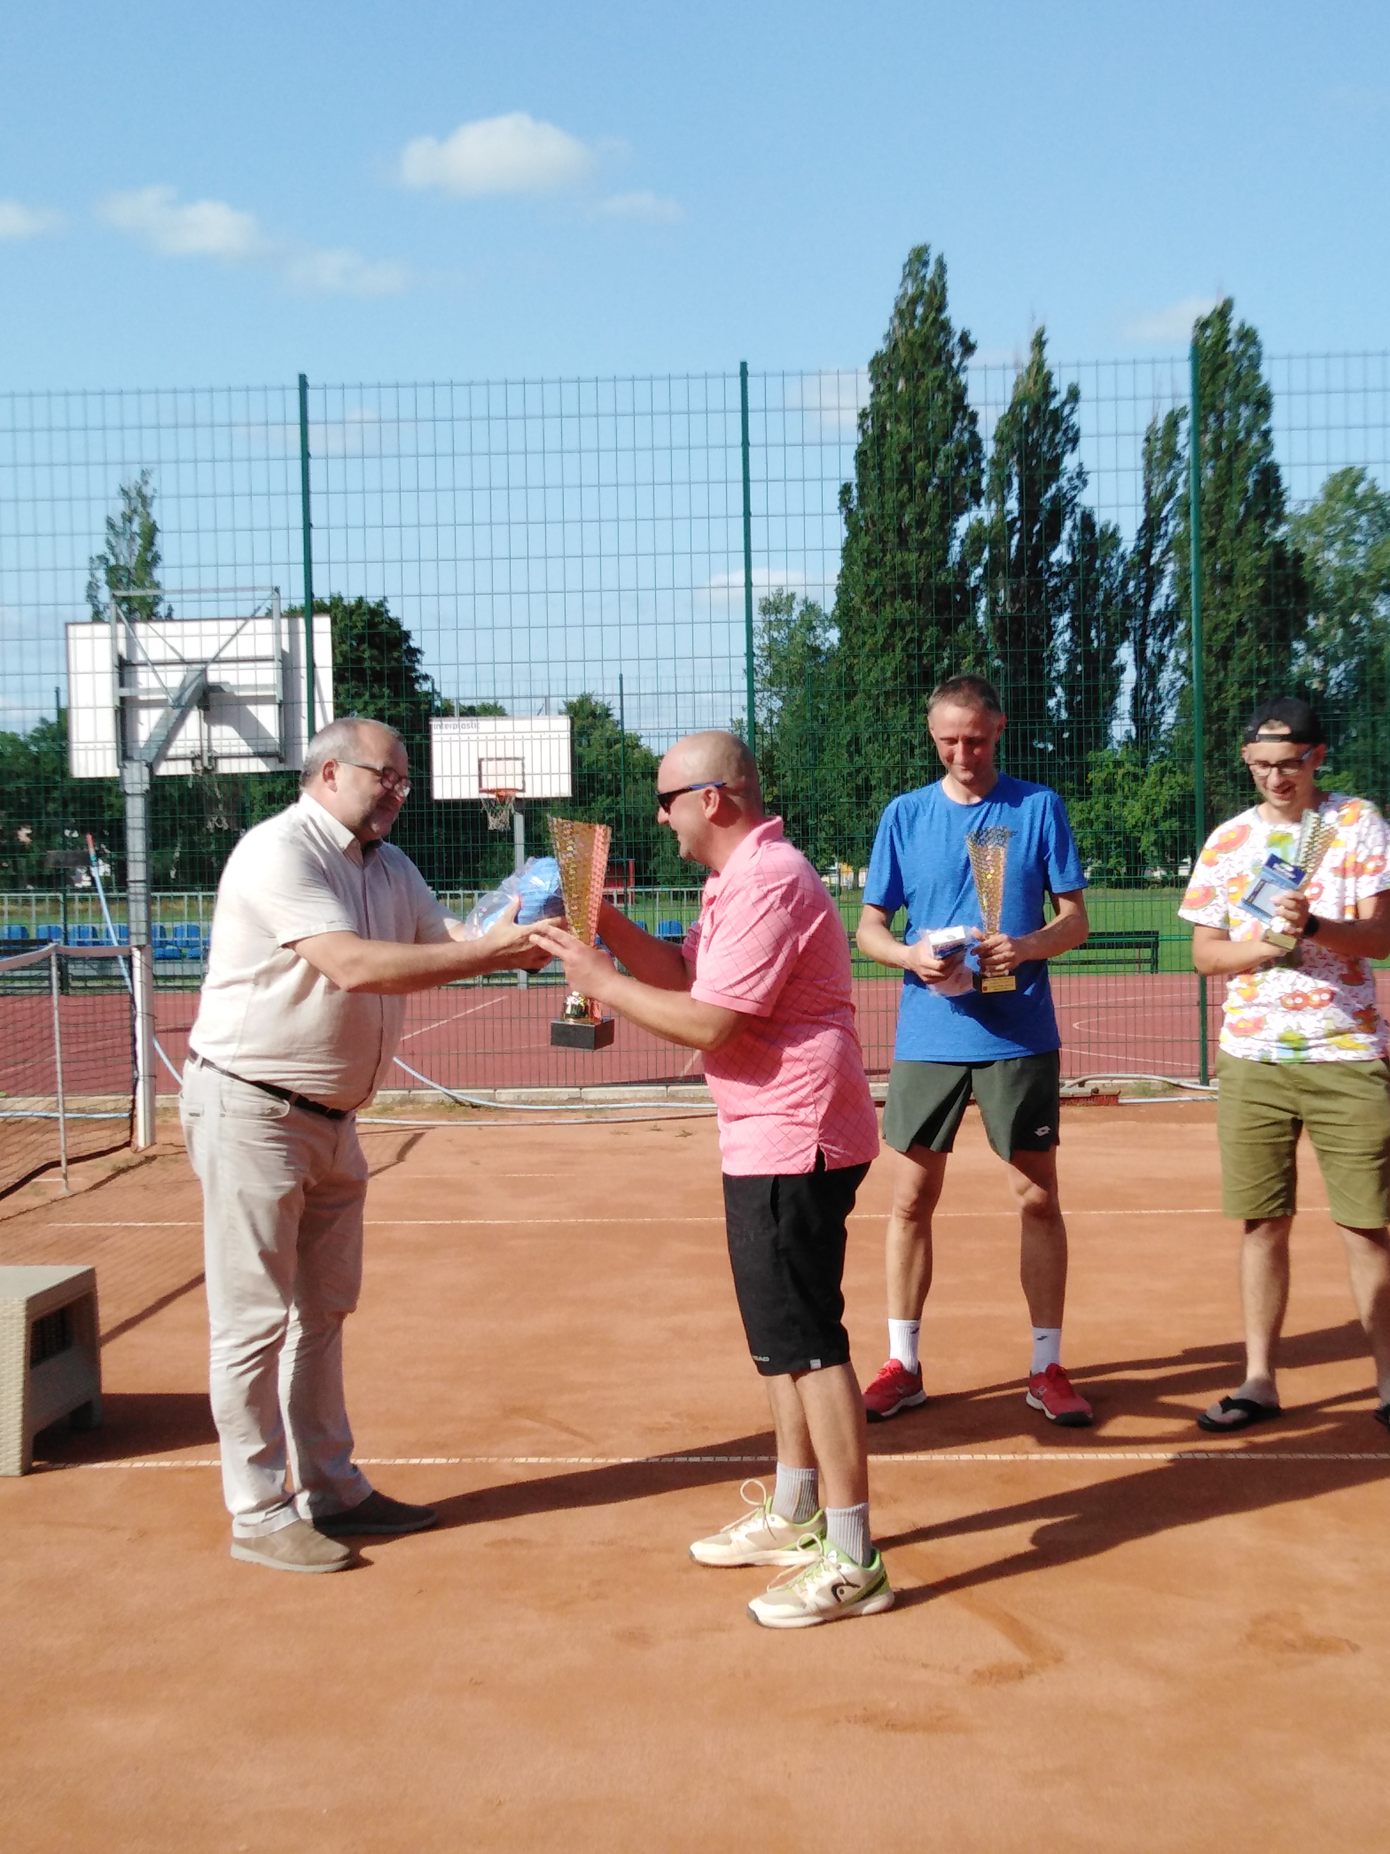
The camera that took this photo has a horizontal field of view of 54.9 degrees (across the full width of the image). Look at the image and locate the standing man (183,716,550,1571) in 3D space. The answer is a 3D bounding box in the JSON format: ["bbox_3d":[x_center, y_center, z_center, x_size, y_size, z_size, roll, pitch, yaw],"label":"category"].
[{"bbox_3d":[-0.676,0.437,2.801,0.730,1.718,0.550,0,3,20],"label":"standing man"}]

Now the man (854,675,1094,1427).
[{"bbox_3d":[0.716,0.306,3.432,0.600,1.859,0.420,-1,3,11],"label":"man"}]

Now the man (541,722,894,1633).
[{"bbox_3d":[0.019,0.455,2.652,0.690,1.680,0.530,-2,3,-14],"label":"man"}]

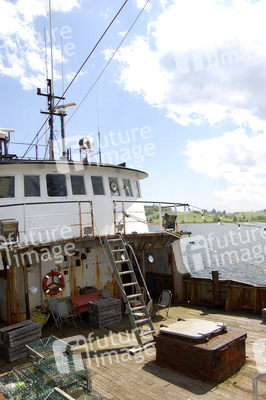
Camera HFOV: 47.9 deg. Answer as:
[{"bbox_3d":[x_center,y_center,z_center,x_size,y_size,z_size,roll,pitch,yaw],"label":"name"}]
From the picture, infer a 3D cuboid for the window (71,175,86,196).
[{"bbox_3d":[-1.771,-0.466,9.656,0.460,0.660,0.070,-1,-11,-34],"label":"window"}]

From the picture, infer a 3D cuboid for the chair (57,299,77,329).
[{"bbox_3d":[-1.911,3.261,8.550,0.460,0.790,0.480,0,-5,-28],"label":"chair"}]

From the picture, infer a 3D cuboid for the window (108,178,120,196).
[{"bbox_3d":[-0.680,-0.474,10.662,0.070,0.660,0.460,-14,-9,38],"label":"window"}]

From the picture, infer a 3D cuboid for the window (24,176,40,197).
[{"bbox_3d":[-3.041,-0.424,9.048,0.460,0.660,0.070,-2,-10,-17],"label":"window"}]

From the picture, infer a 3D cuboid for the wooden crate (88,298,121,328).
[{"bbox_3d":[-0.809,3.316,8.857,0.806,0.646,0.497,2,-6,-43],"label":"wooden crate"}]

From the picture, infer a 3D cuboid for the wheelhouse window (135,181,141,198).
[{"bbox_3d":[0.179,-0.429,12.319,0.070,0.660,0.460,-11,-5,16],"label":"wheelhouse window"}]

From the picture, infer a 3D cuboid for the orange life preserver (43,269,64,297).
[{"bbox_3d":[-2.448,2.591,9.300,0.720,0.740,0.110,1,-5,-38],"label":"orange life preserver"}]

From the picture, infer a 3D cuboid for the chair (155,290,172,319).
[{"bbox_3d":[0.898,3.007,8.600,0.460,0.790,0.480,-5,-5,40],"label":"chair"}]

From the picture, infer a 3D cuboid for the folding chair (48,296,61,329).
[{"bbox_3d":[-2.177,3.275,8.700,0.460,0.790,0.480,0,-5,-28],"label":"folding chair"}]

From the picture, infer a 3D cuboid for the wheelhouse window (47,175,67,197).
[{"bbox_3d":[-2.375,-0.449,9.397,0.620,0.742,0.060,-1,-13,-27],"label":"wheelhouse window"}]

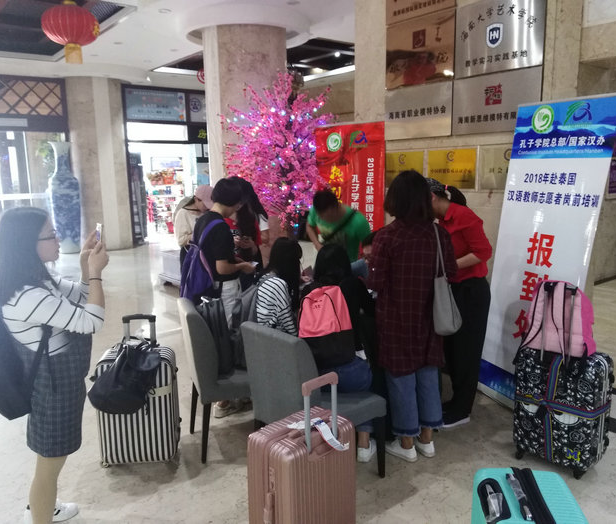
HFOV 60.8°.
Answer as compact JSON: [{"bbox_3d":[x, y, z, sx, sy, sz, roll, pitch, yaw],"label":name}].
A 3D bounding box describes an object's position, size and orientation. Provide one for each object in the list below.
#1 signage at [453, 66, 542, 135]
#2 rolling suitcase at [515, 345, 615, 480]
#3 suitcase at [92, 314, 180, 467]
[{"bbox_3d":[1.548,-1.321,4.371,0.030,0.460,0.775,-9,12,-41],"label":"signage"},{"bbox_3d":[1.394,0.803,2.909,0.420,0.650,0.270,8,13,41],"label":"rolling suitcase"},{"bbox_3d":[-1.010,0.733,3.102,0.440,0.830,0.290,-2,9,-4],"label":"suitcase"}]

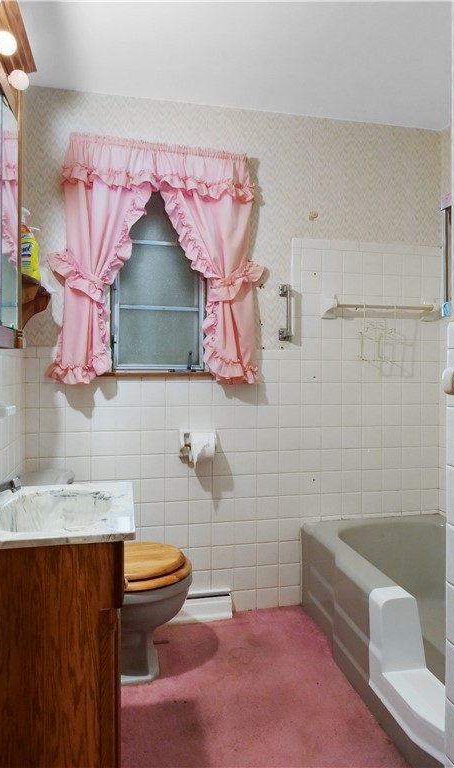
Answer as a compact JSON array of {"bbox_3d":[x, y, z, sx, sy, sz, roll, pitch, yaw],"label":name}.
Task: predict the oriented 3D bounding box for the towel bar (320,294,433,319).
[{"bbox_3d":[0.765,-0.380,2.326,0.605,0.100,0.078,0,1,-11],"label":"towel bar"}]

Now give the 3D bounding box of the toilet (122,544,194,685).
[{"bbox_3d":[-0.462,0.724,1.820,0.690,0.710,0.430,0,1,-11],"label":"toilet"}]

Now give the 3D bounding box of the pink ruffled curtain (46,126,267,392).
[{"bbox_3d":[-0.299,-0.526,2.096,0.945,1.057,0.120,0,1,-11],"label":"pink ruffled curtain"}]

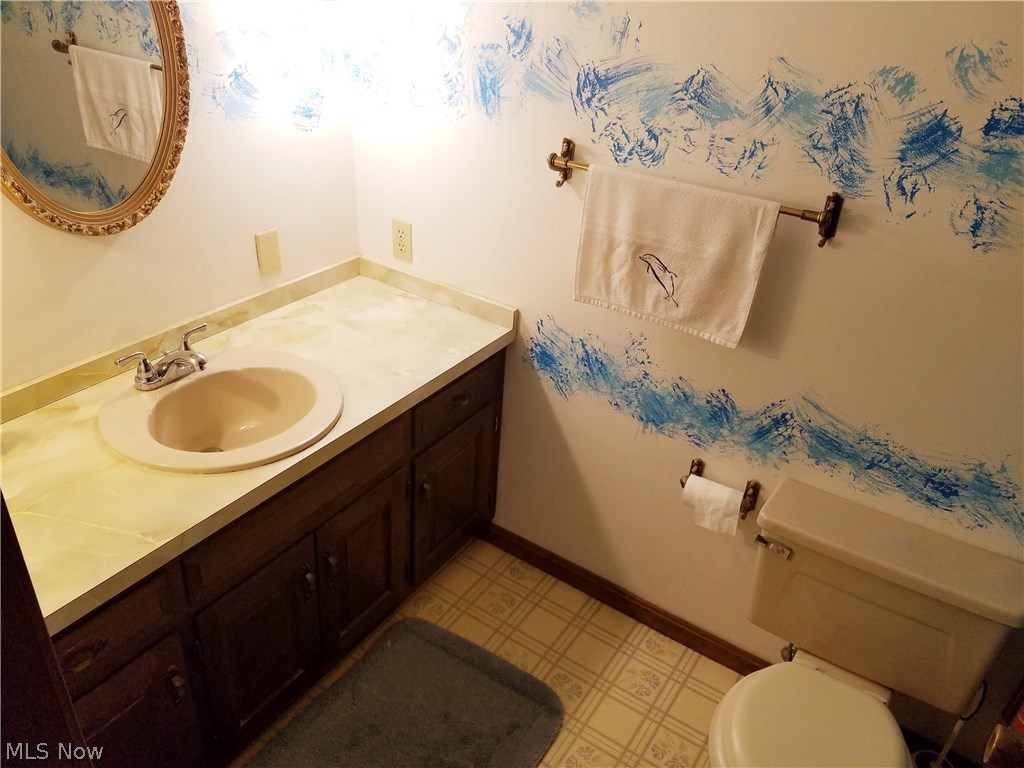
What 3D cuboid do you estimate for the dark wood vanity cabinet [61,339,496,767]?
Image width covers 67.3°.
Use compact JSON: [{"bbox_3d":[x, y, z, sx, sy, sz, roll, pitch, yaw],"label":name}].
[{"bbox_3d":[-0.661,0.390,1.890,0.559,0.747,1.439,22,35,27],"label":"dark wood vanity cabinet"}]

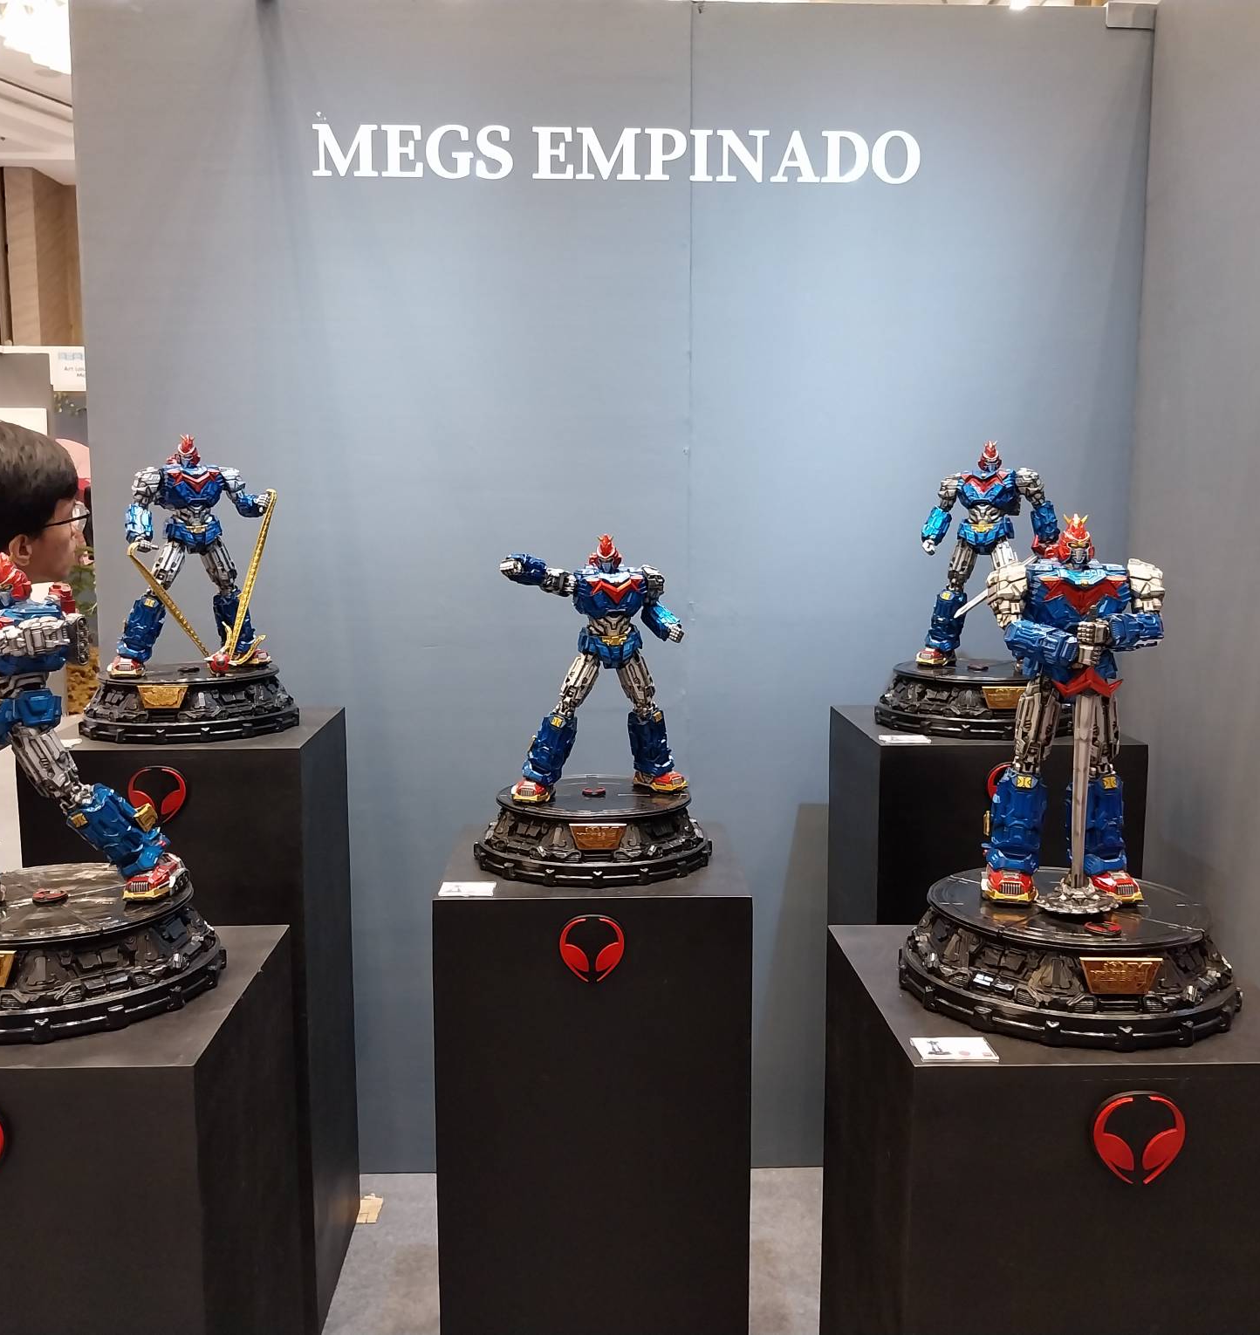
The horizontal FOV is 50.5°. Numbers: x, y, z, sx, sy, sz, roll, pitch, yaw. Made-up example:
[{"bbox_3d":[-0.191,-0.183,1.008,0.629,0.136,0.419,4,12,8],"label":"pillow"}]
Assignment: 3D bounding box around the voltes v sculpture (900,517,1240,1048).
[{"bbox_3d":[0.507,0.103,1.527,0.380,0.540,0.380,0,7,0],"label":"voltes v sculpture"}]

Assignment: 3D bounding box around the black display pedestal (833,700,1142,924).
[{"bbox_3d":[0.637,0.629,2.525,0.455,1.058,0.450,0,7,-2],"label":"black display pedestal"}]

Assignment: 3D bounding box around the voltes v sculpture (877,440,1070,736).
[{"bbox_3d":[0.648,-0.156,2.447,0.380,0.520,0.375,0,7,0],"label":"voltes v sculpture"}]

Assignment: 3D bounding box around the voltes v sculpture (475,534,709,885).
[{"bbox_3d":[-0.057,0.046,2.113,0.380,0.510,0.375,0,7,-2],"label":"voltes v sculpture"}]

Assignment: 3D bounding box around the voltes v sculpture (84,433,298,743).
[{"bbox_3d":[-0.793,-0.153,2.394,0.380,0.520,0.375,0,7,0],"label":"voltes v sculpture"}]

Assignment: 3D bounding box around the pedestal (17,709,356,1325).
[{"bbox_3d":[-0.778,0.633,2.470,0.455,1.058,0.450,0,7,-2],"label":"pedestal"}]

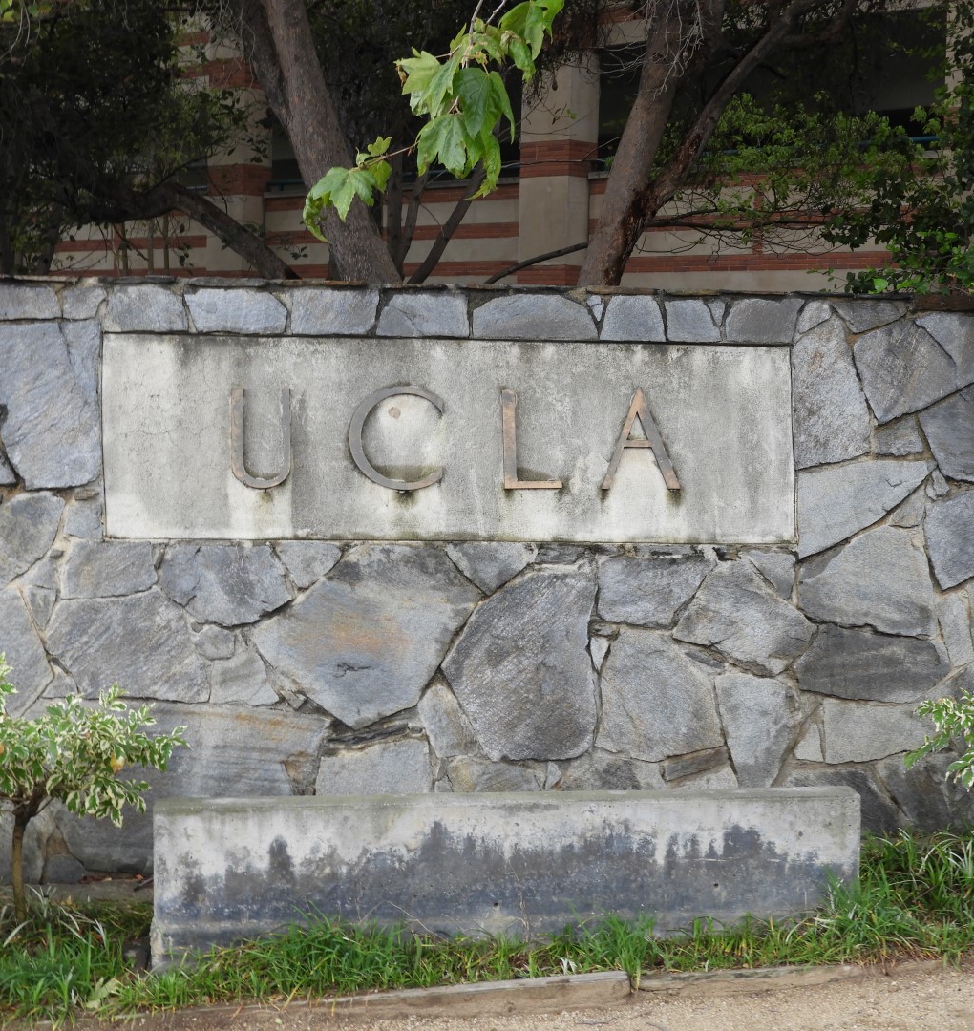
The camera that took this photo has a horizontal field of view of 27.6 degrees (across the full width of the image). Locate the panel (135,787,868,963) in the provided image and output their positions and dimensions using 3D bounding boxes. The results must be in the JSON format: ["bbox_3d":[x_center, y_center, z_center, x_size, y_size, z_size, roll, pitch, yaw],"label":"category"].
[{"bbox_3d":[0.049,0.952,5.249,1.840,0.440,0.200,1,4,-8],"label":"panel"}]

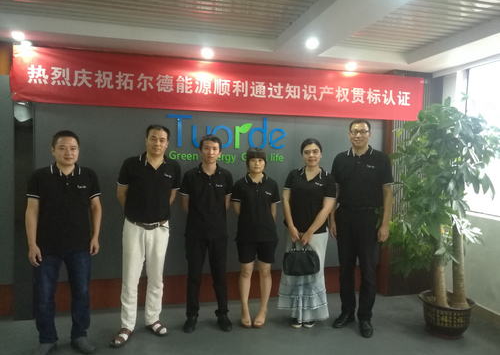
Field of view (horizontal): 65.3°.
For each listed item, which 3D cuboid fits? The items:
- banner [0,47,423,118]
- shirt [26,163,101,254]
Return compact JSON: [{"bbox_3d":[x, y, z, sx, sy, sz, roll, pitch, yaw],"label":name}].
[{"bbox_3d":[-0.060,-0.864,3.776,4.005,0.470,0.030,1,3,-14],"label":"banner"},{"bbox_3d":[-1.343,0.224,2.840,0.490,0.666,0.290,0,3,-22],"label":"shirt"}]

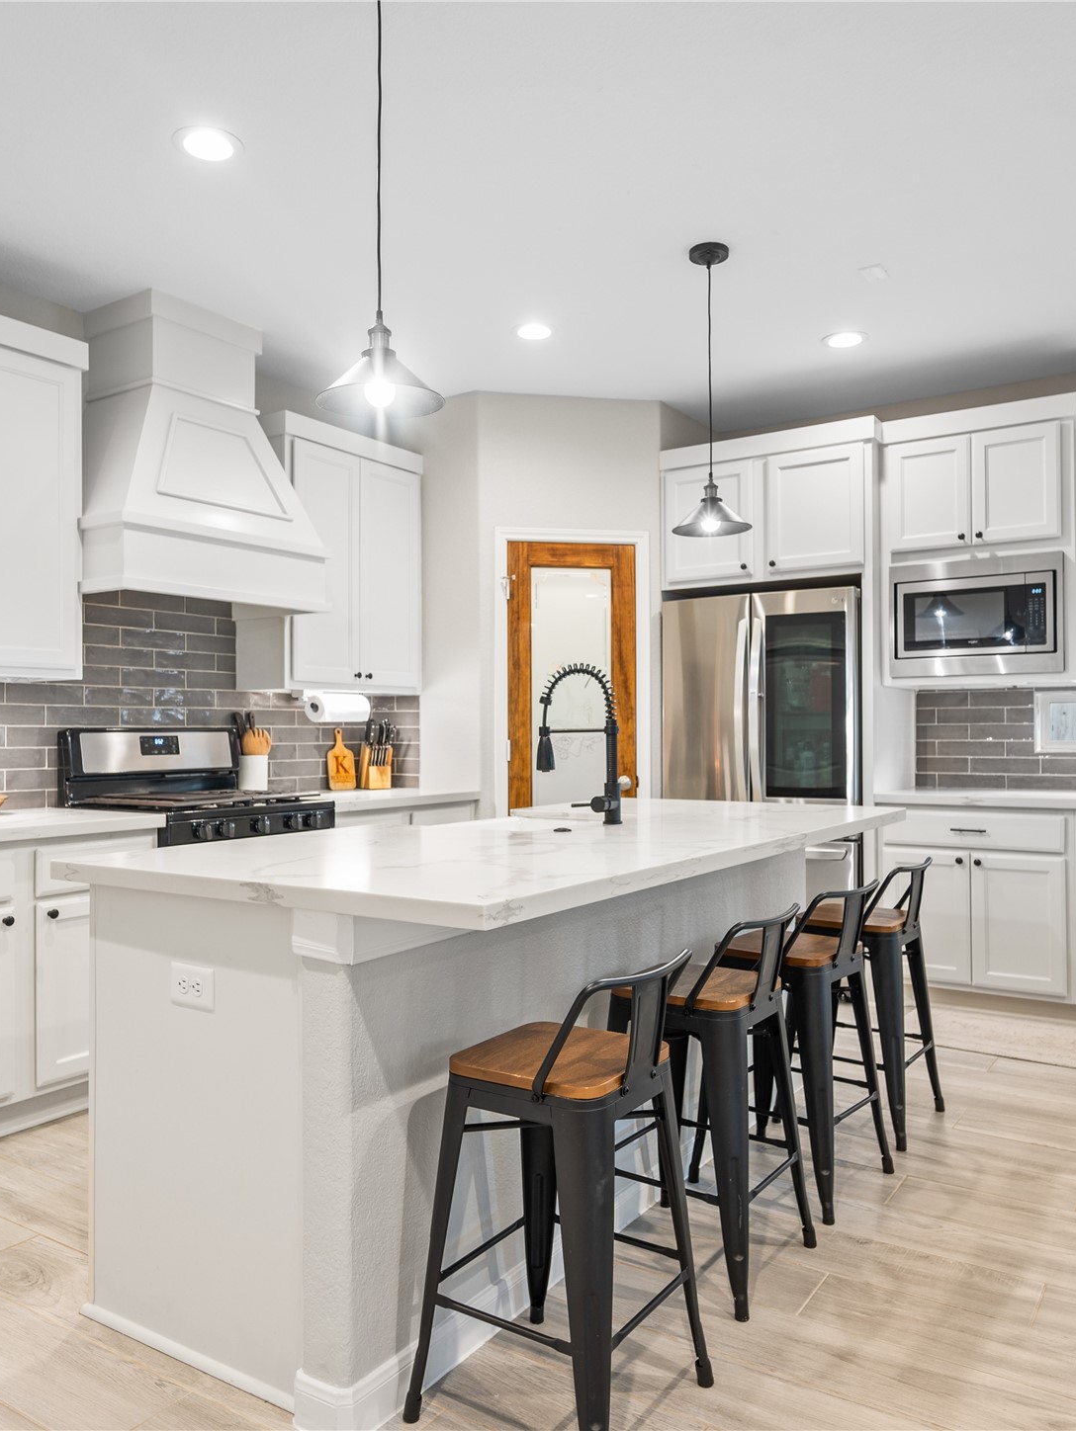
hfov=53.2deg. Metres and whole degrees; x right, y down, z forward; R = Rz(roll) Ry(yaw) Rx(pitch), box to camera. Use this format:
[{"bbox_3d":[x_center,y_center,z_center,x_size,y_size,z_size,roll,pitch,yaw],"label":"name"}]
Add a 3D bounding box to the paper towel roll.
[{"bbox_3d":[-0.908,-0.024,4.898,0.121,0.121,0.282,-1,-1,34],"label":"paper towel roll"}]

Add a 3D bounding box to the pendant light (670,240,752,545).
[{"bbox_3d":[0.557,-1.049,3.471,0.259,0.927,0.259,0,-1,0],"label":"pendant light"}]

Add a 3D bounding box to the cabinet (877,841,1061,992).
[{"bbox_3d":[1.897,0.806,4.545,0.687,0.558,0.603,-1,-1,34],"label":"cabinet"}]

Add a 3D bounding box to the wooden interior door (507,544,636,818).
[{"bbox_3d":[0.168,0.210,5.050,0.619,2.033,0.040,0,-1,-11],"label":"wooden interior door"}]

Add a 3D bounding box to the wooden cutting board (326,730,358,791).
[{"bbox_3d":[-0.930,0.206,5.089,0.018,0.292,0.168,-12,-7,33],"label":"wooden cutting board"}]

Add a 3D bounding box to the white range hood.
[{"bbox_3d":[-1.320,-0.950,4.040,0.542,1.085,0.931,-1,-1,34],"label":"white range hood"}]

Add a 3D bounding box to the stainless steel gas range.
[{"bbox_3d":[-1.256,0.650,4.040,0.693,1.178,0.762,-1,-1,34],"label":"stainless steel gas range"}]

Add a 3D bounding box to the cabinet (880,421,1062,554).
[{"bbox_3d":[1.968,-0.950,4.756,0.752,0.525,0.475,-1,-1,34],"label":"cabinet"}]

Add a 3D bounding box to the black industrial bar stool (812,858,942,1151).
[{"bbox_3d":[0.974,0.821,3.262,0.421,0.802,0.421,-1,-1,34],"label":"black industrial bar stool"}]

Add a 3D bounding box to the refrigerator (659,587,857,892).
[{"bbox_3d":[1.146,0.347,4.987,0.904,1.754,0.751,-1,-1,34],"label":"refrigerator"}]

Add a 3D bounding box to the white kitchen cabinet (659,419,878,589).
[{"bbox_3d":[1.202,-0.949,5.188,1.020,0.683,0.624,-1,-1,34],"label":"white kitchen cabinet"}]

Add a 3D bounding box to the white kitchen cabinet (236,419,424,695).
[{"bbox_3d":[-0.915,-0.668,4.830,0.327,1.141,0.869,-1,-1,34],"label":"white kitchen cabinet"}]

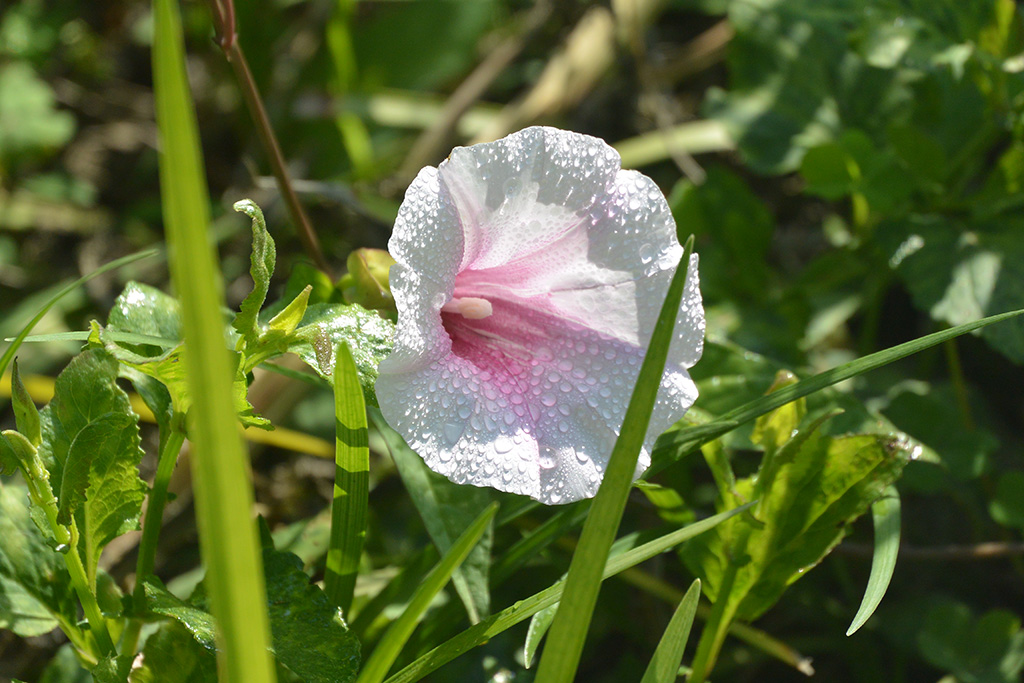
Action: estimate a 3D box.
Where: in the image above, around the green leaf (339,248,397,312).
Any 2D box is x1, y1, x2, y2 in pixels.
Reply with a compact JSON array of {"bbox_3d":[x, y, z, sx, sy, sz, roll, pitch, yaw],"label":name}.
[{"bbox_3d":[-0.024,-0.010,1.425,0.011,0.009,0.009,0,23,0],"label":"green leaf"}]

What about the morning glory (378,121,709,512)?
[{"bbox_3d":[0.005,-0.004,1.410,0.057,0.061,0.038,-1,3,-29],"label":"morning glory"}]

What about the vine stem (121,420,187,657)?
[{"bbox_3d":[-0.060,0.033,1.405,0.003,0.041,0.003,12,20,-5],"label":"vine stem"}]

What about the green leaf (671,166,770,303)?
[{"bbox_3d":[0.037,-0.019,1.480,0.018,0.022,0.010,0,23,0],"label":"green leaf"}]

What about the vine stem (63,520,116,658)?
[{"bbox_3d":[-0.070,0.041,1.400,0.003,0.024,0.003,-16,18,7],"label":"vine stem"}]

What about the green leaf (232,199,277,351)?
[{"bbox_3d":[-0.043,-0.011,1.405,0.007,0.025,0.007,0,23,0],"label":"green leaf"}]

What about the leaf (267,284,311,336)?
[{"bbox_3d":[-0.037,-0.005,1.400,0.004,0.010,0.003,36,12,-14],"label":"leaf"}]

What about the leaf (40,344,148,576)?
[{"bbox_3d":[-0.070,0.020,1.400,0.018,0.036,0.012,-2,23,-5],"label":"leaf"}]

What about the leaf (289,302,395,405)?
[{"bbox_3d":[-0.028,0.002,1.405,0.018,0.013,0.012,0,23,0],"label":"leaf"}]

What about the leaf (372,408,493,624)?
[{"bbox_3d":[-0.013,0.029,1.435,0.014,0.036,0.009,-14,18,6],"label":"leaf"}]

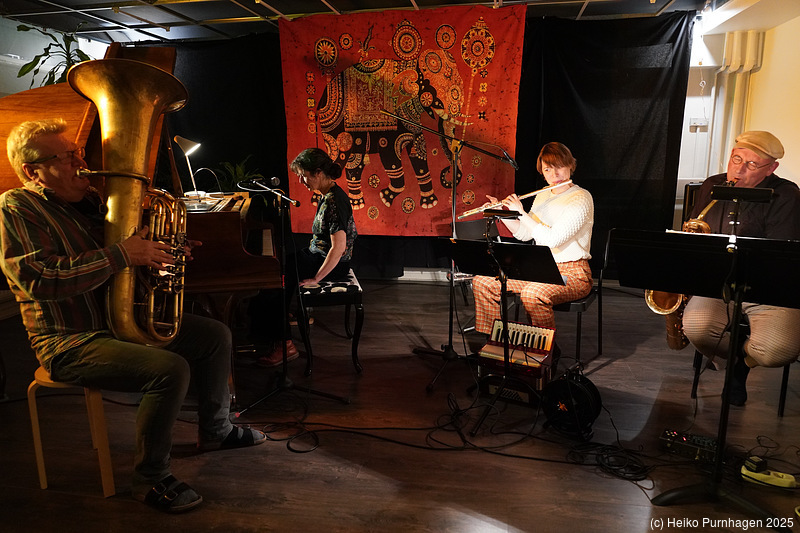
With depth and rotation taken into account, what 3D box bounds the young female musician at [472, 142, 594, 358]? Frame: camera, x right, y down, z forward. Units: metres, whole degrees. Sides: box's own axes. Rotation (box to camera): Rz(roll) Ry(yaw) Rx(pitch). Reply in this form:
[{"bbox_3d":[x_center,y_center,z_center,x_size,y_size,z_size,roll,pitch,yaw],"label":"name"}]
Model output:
[{"bbox_3d":[0.850,-0.064,3.225,0.800,1.340,0.580,-8,13,-40],"label":"young female musician"}]

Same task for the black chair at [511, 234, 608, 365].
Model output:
[{"bbox_3d":[1.030,0.169,3.377,0.470,0.830,0.520,8,12,38],"label":"black chair"}]

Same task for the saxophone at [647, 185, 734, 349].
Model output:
[{"bbox_3d":[1.360,-0.001,2.496,0.380,0.800,0.200,10,4,-43],"label":"saxophone"}]

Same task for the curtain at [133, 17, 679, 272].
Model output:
[{"bbox_3d":[-0.100,-1.087,5.293,5.300,2.420,0.150,2,10,11],"label":"curtain"}]

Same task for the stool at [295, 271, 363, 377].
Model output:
[{"bbox_3d":[-0.440,0.335,3.385,0.370,0.500,0.670,-1,10,-9],"label":"stool"}]

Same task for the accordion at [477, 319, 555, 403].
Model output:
[{"bbox_3d":[0.590,0.490,2.772,0.360,0.400,0.210,6,11,30],"label":"accordion"}]

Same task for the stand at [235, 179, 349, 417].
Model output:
[{"bbox_3d":[-0.540,0.125,2.710,0.540,1.140,0.540,3,10,17],"label":"stand"}]

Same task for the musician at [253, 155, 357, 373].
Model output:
[{"bbox_3d":[-0.580,-0.070,3.316,0.680,1.320,0.500,-1,10,-9],"label":"musician"}]

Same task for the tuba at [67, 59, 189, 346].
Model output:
[{"bbox_3d":[-0.965,-0.205,1.974,0.430,1.030,0.420,5,10,-1],"label":"tuba"}]

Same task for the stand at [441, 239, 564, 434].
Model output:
[{"bbox_3d":[0.490,0.290,2.545,0.520,0.870,0.500,6,11,31],"label":"stand"}]

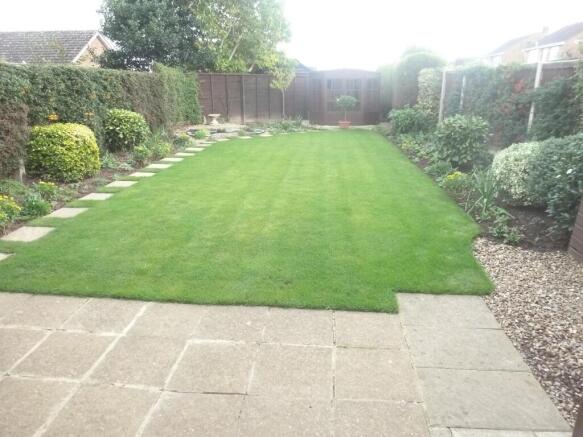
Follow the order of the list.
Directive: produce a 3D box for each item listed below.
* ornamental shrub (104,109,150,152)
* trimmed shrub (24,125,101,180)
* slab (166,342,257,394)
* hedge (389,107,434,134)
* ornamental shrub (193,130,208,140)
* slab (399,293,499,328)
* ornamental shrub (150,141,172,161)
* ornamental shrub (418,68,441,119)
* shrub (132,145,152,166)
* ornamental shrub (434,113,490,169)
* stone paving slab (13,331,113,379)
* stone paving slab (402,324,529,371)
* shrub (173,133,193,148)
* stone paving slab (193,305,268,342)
[{"bbox_3d":[-3.761,-2.036,9.339,0.970,0.980,0.950,2,19,5],"label":"ornamental shrub"},{"bbox_3d":[-3.691,-1.090,6.610,1.030,0.940,1.030,2,19,5],"label":"trimmed shrub"},{"bbox_3d":[-0.442,0.872,2.364,0.443,0.050,0.432,1,19,6],"label":"slab"},{"bbox_3d":[3.796,-3.116,12.787,1.350,0.860,1.200,2,19,5],"label":"hedge"},{"bbox_3d":[-2.547,-2.326,11.322,0.428,0.246,0.428,1,19,6],"label":"ornamental shrub"},{"bbox_3d":[1.081,0.679,2.868,0.622,0.050,0.416,1,19,5],"label":"slab"},{"bbox_3d":[-2.734,-1.434,8.511,0.403,0.383,0.403,1,19,6],"label":"ornamental shrub"},{"bbox_3d":[4.509,-3.835,13.217,0.750,1.950,0.750,2,19,5],"label":"ornamental shrub"},{"bbox_3d":[-2.913,-1.234,7.909,0.320,0.399,0.320,1,19,6],"label":"shrub"},{"bbox_3d":[3.234,-1.476,7.724,0.950,1.000,0.930,2,19,5],"label":"ornamental shrub"},{"bbox_3d":[-1.355,0.853,2.452,0.445,0.050,0.432,1,19,6],"label":"stone paving slab"},{"bbox_3d":[1.041,0.813,2.479,0.622,0.050,0.400,1,19,5],"label":"stone paving slab"},{"bbox_3d":[-2.676,-1.939,9.967,0.480,0.400,0.460,2,19,5],"label":"shrub"},{"bbox_3d":[-0.416,0.742,2.777,0.460,0.050,0.440,2,19,5],"label":"stone paving slab"}]

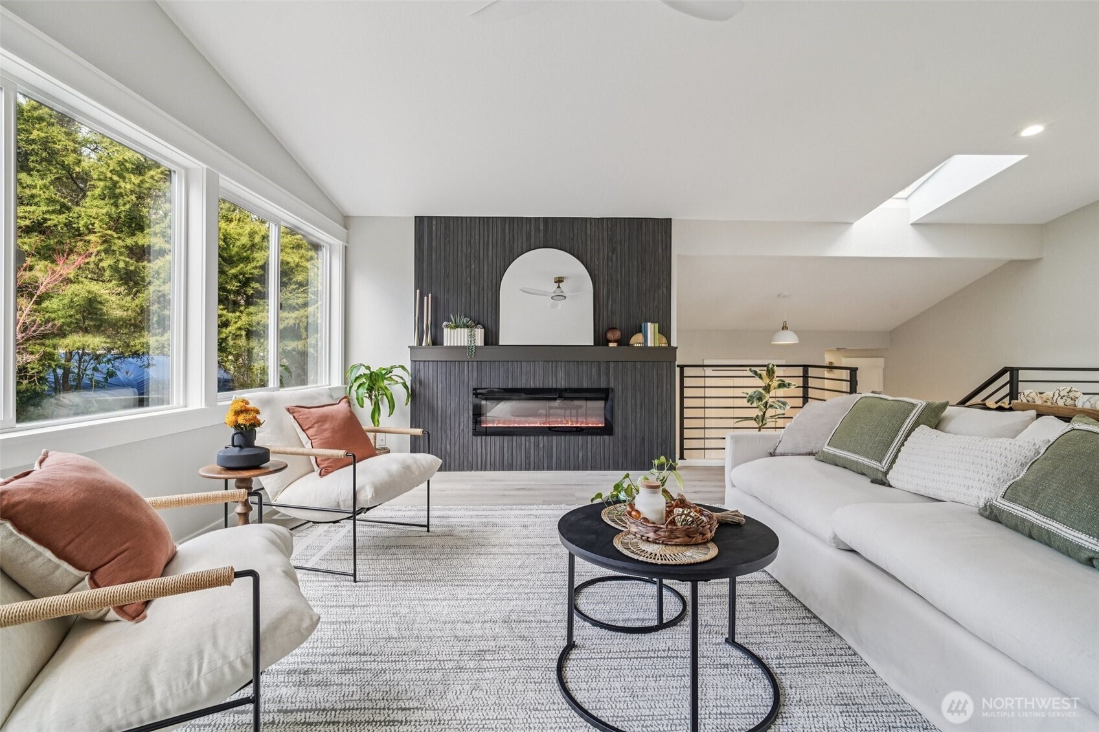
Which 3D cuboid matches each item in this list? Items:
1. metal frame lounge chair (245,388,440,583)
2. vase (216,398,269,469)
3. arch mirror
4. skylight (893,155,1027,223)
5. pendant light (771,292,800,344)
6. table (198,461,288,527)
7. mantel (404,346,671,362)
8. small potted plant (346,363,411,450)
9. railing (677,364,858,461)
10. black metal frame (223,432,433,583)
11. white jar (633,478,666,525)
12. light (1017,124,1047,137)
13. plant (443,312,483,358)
[{"bbox_3d":[-1.168,0.597,2.780,0.900,0.880,0.730,0,1,15],"label":"metal frame lounge chair"},{"bbox_3d":[-1.439,0.311,2.289,0.212,0.321,0.212,0,1,-1],"label":"vase"},{"bbox_3d":[-0.029,-0.685,4.780,0.925,0.945,0.030,0,-1,-1],"label":"arch mirror"},{"bbox_3d":[3.440,-1.640,4.430,0.600,0.200,1.180,0,-9,0],"label":"skylight"},{"bbox_3d":[2.865,-0.576,5.950,0.345,0.630,0.345,0,1,0],"label":"pendant light"},{"bbox_3d":[-1.411,0.754,2.256,0.349,0.562,0.349,0,1,-1],"label":"table"},{"bbox_3d":[-0.061,-0.116,4.636,2.502,0.145,0.190,0,1,-1],"label":"mantel"},{"bbox_3d":[-1.474,0.469,4.211,0.520,0.982,0.500,0,1,-1],"label":"small potted plant"},{"bbox_3d":[1.915,0.469,4.480,1.290,0.960,0.880,0,1,-1],"label":"railing"},{"bbox_3d":[-1.208,0.713,2.758,0.807,0.631,0.711,0,1,16],"label":"black metal frame"},{"bbox_3d":[0.410,0.557,1.990,0.130,0.185,0.130,0,1,0],"label":"white jar"},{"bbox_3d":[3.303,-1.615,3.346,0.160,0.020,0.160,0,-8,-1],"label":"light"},{"bbox_3d":[-0.835,-0.288,4.680,0.385,0.420,0.180,0,1,-1],"label":"plant"}]

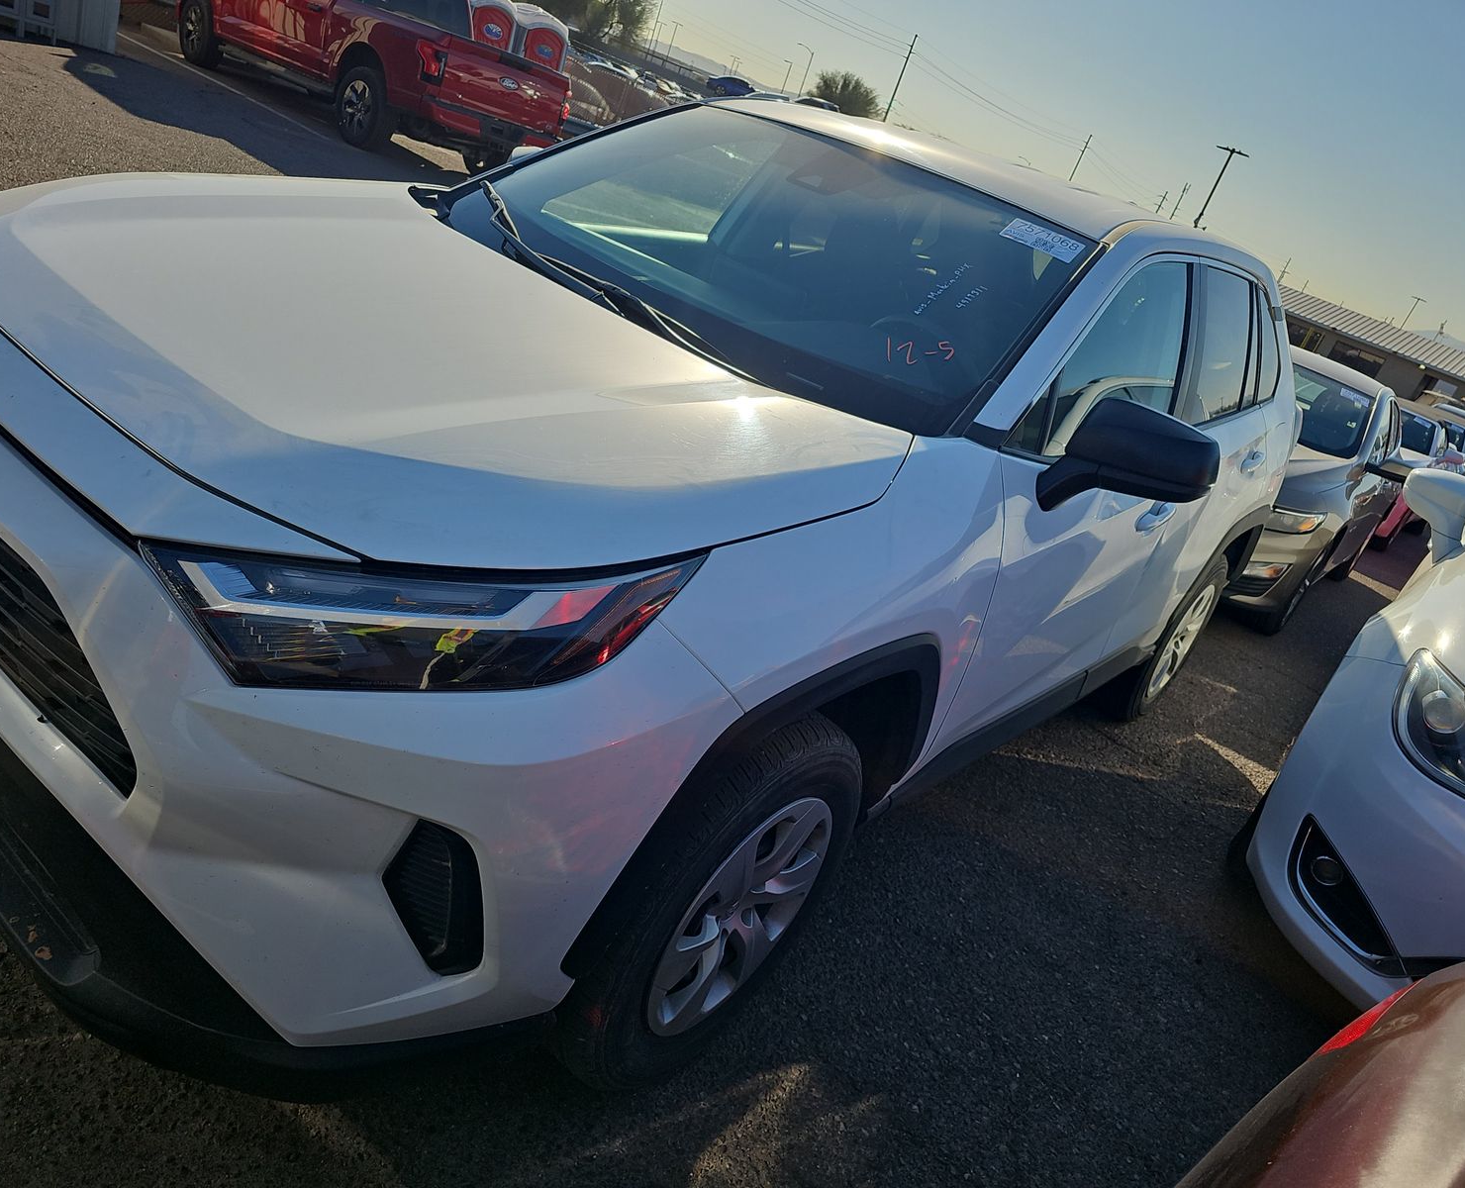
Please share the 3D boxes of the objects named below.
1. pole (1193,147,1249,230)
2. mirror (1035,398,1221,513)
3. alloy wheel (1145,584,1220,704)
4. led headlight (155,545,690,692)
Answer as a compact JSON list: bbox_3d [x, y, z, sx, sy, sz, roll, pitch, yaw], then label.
[{"bbox_3d":[33.921,-27.228,76.581,2.200,10.073,0.350,26,24,14],"label":"pole"},{"bbox_3d":[0.719,-0.231,1.895,0.235,0.215,0.230,33,26,29],"label":"mirror"},{"bbox_3d":[1.580,0.128,3.898,0.190,0.464,0.464,33,26,29],"label":"alloy wheel"},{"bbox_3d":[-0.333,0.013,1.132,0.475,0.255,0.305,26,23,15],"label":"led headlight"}]

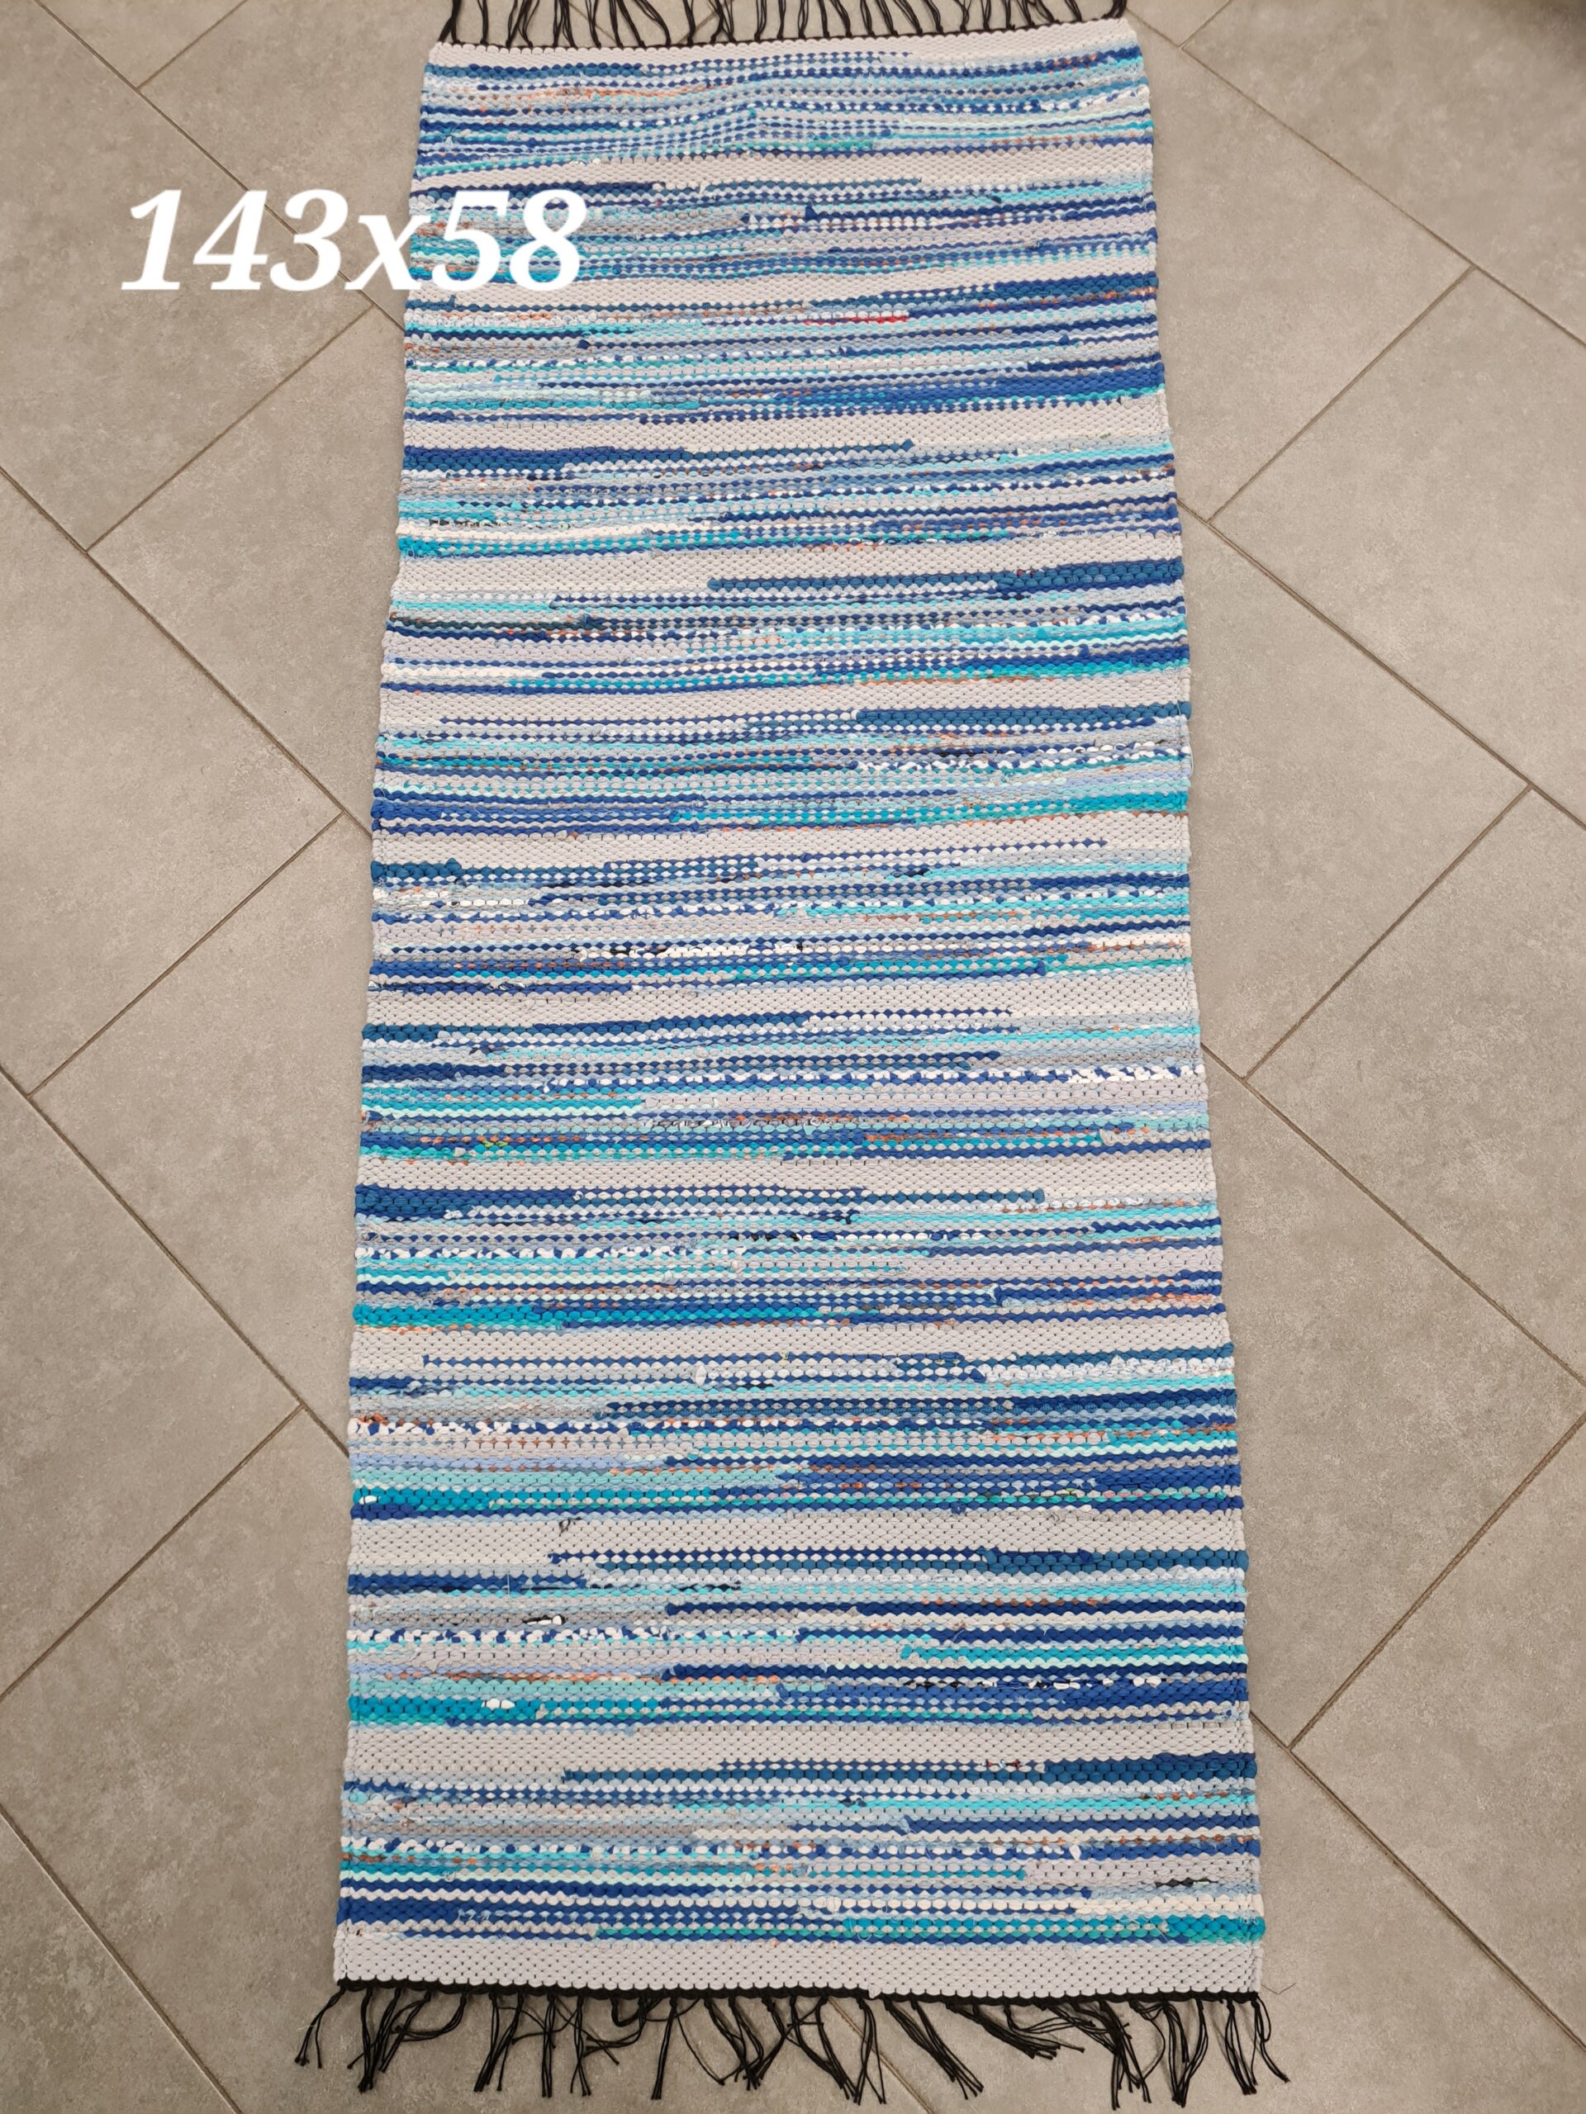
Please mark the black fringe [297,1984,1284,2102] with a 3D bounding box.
[{"bbox_3d":[-0.005,0.595,0.953,0.594,0.012,0.063,-1,77,3],"label":"black fringe"}]

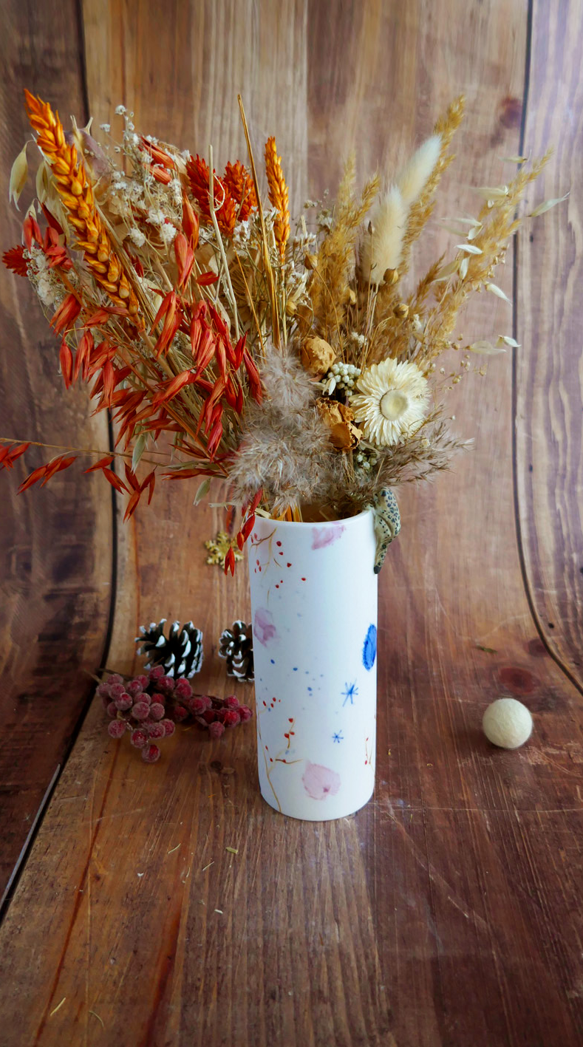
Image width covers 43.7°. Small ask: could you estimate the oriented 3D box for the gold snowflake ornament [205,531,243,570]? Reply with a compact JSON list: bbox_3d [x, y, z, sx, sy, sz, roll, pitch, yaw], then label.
[{"bbox_3d":[-0.063,0.025,0.671,0.035,0.037,0.006,-2,-15,1],"label":"gold snowflake ornament"}]

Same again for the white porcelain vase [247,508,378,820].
[{"bbox_3d":[0.014,0.078,0.440,0.074,0.188,0.074,-3,19,-3],"label":"white porcelain vase"}]

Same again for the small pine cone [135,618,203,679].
[{"bbox_3d":[-0.099,0.103,0.590,0.056,0.049,0.051,-3,19,-3],"label":"small pine cone"}]

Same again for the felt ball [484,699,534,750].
[{"bbox_3d":[0.147,0.136,0.495,0.033,0.033,0.033,-2,19,1],"label":"felt ball"}]

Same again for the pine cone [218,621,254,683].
[{"bbox_3d":[-0.034,0.103,0.585,0.052,0.049,0.052,-3,19,-3],"label":"pine cone"}]

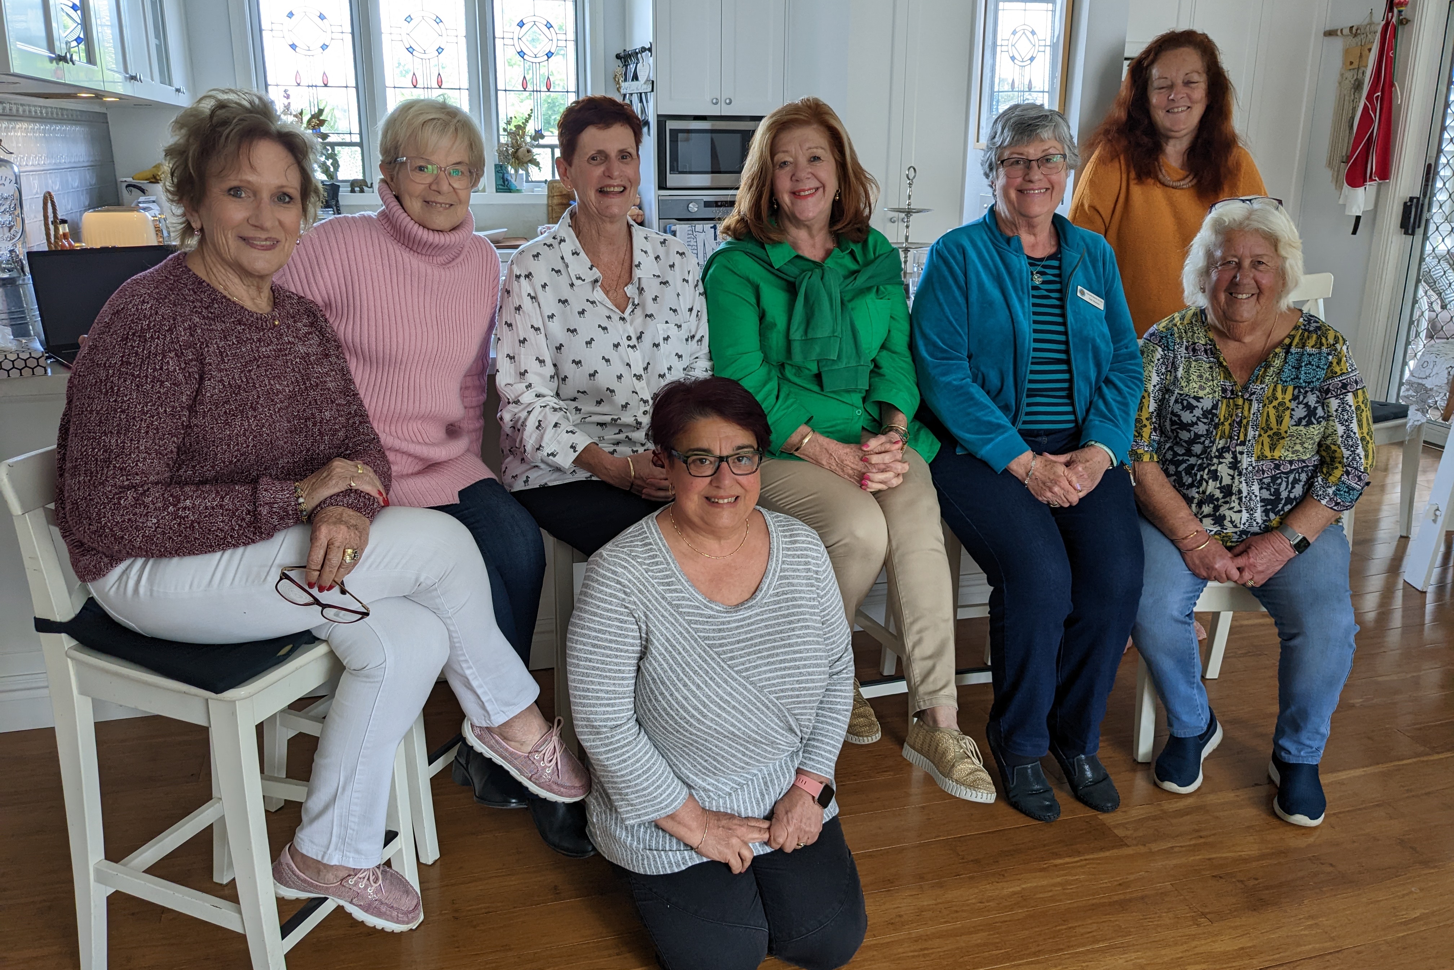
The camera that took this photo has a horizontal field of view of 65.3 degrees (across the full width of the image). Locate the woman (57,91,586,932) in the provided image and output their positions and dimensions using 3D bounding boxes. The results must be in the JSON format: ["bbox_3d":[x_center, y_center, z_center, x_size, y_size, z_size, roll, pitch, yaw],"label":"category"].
[{"bbox_3d":[-0.659,0.068,1.733,0.640,1.280,0.600,14,20,40],"label":"woman"}]

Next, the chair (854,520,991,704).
[{"bbox_3d":[0.584,0.122,2.750,0.420,0.910,0.460,-3,16,-13],"label":"chair"}]

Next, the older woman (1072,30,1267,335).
[{"bbox_3d":[1.145,-0.334,3.054,0.477,1.635,0.349,5,16,15],"label":"older woman"}]

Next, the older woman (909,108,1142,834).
[{"bbox_3d":[0.662,-0.074,2.467,0.488,1.440,0.604,0,15,-3],"label":"older woman"}]

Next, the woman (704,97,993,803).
[{"bbox_3d":[0.247,-0.084,2.474,0.534,1.450,0.590,-3,16,-12],"label":"woman"}]

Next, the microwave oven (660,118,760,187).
[{"bbox_3d":[-0.077,-1.583,5.419,0.560,0.325,0.400,-4,16,-15],"label":"microwave oven"}]

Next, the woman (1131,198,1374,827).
[{"bbox_3d":[1.195,0.007,2.543,0.541,1.250,0.696,5,16,17],"label":"woman"}]

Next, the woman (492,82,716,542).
[{"bbox_3d":[-0.230,-0.084,2.378,0.440,1.395,0.621,-5,16,-19],"label":"woman"}]

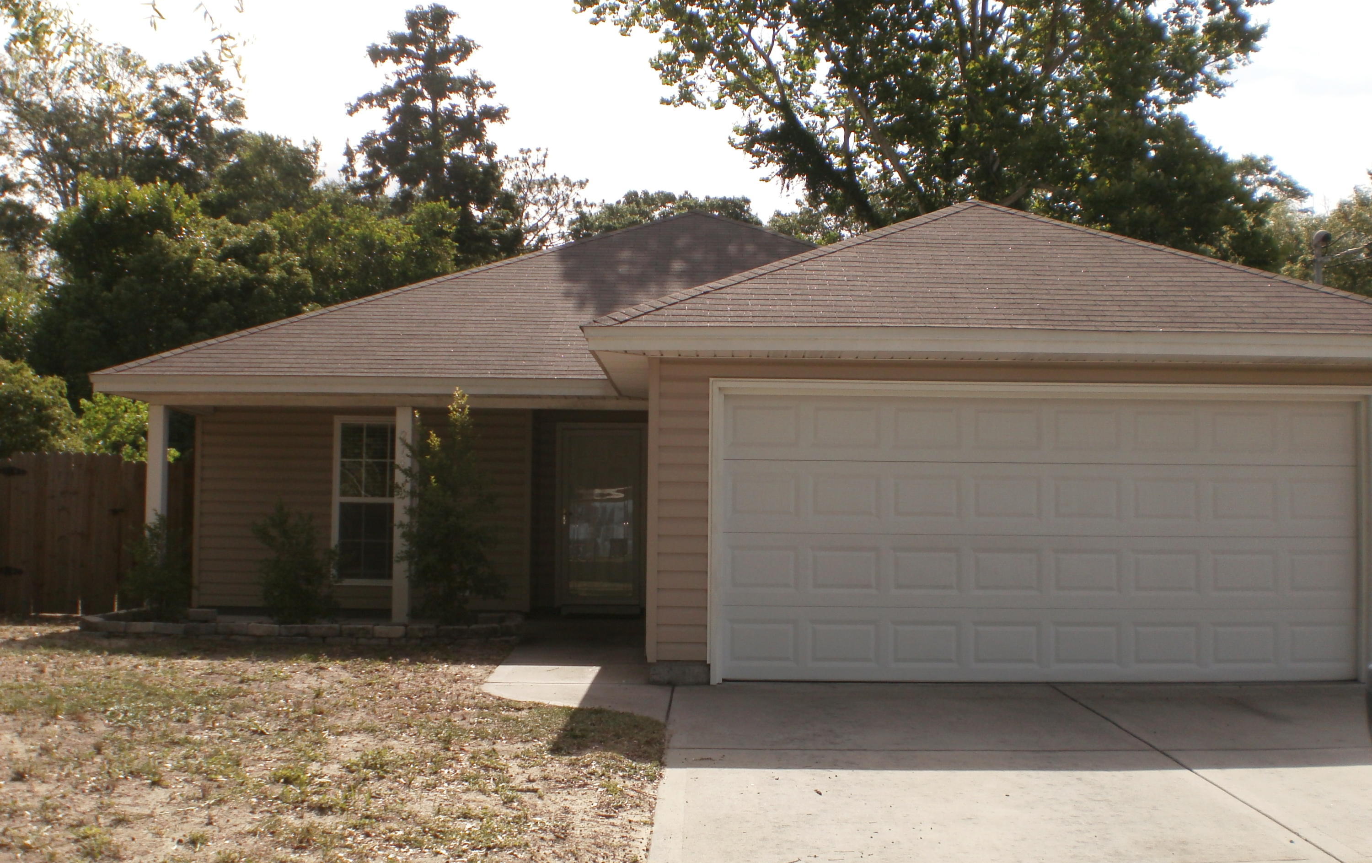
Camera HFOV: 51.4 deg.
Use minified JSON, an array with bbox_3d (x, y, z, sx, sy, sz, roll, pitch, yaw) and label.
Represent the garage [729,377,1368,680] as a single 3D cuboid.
[{"bbox_3d":[2.580,0.770,10.470,4.790,2.130,0.100,1,-3,1],"label":"garage"}]

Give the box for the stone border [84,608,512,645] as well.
[{"bbox_3d":[-3.760,1.960,14.350,4.350,0.210,1.300,1,-3,1],"label":"stone border"}]

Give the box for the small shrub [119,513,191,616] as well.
[{"bbox_3d":[-5.310,1.360,14.250,0.730,1.100,0.730,1,-3,1],"label":"small shrub"}]

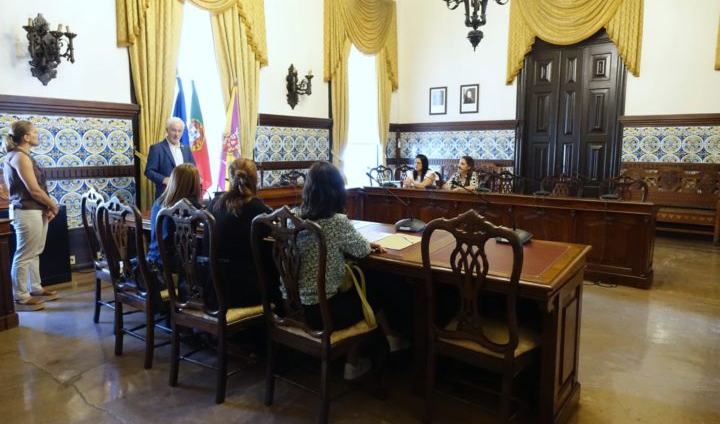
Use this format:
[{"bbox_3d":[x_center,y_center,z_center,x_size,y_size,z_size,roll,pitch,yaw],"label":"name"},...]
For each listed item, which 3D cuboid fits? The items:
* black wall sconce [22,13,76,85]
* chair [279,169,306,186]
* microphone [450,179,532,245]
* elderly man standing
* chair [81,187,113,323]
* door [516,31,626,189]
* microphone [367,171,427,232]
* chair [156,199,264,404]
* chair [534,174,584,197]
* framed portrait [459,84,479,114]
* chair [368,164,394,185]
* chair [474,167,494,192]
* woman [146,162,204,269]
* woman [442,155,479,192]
[{"bbox_3d":[-3.201,-1.683,4.948,0.410,0.730,0.470,6,9,37],"label":"black wall sconce"},{"bbox_3d":[-0.809,-0.093,7.251,0.540,1.110,0.540,5,9,33],"label":"chair"},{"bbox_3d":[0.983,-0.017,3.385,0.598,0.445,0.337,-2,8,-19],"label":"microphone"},{"bbox_3d":[-1.914,-0.099,4.912,0.360,1.730,0.540,8,11,44],"label":"elderly man standing"},{"bbox_3d":[-1.856,0.342,3.874,0.530,1.130,0.510,6,10,39],"label":"chair"},{"bbox_3d":[3.627,-1.399,8.464,1.800,3.400,0.200,6,10,37],"label":"door"},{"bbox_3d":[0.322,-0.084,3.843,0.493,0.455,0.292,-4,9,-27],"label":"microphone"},{"bbox_3d":[-0.819,0.467,2.892,0.540,1.130,0.550,5,9,31],"label":"chair"},{"bbox_3d":[2.459,0.086,5.930,0.540,1.110,0.540,5,9,33],"label":"chair"},{"bbox_3d":[2.142,-2.199,9.371,0.385,0.540,0.030,6,9,37],"label":"framed portrait"},{"bbox_3d":[0.233,-0.251,8.406,0.530,1.120,0.520,6,10,37],"label":"chair"},{"bbox_3d":[1.678,-0.058,6.984,0.530,1.120,0.520,6,10,37],"label":"chair"},{"bbox_3d":[-1.226,0.296,3.500,0.500,1.310,0.750,5,9,33],"label":"woman"},{"bbox_3d":[1.352,-0.087,6.505,0.500,1.300,0.720,4,8,25],"label":"woman"}]

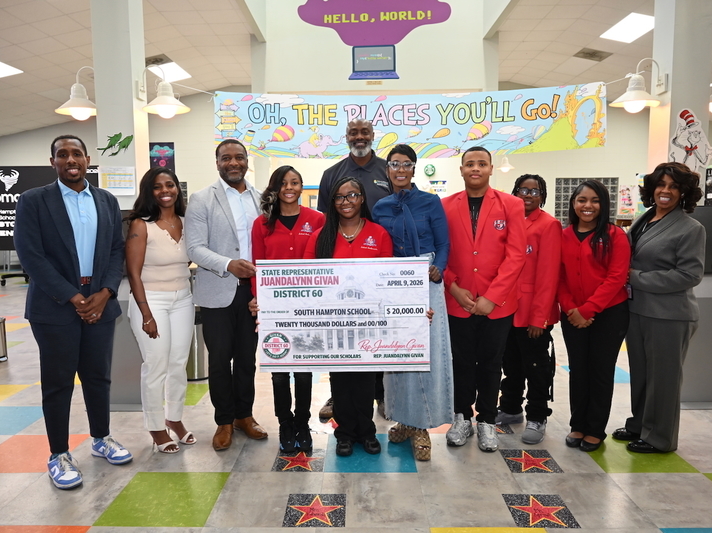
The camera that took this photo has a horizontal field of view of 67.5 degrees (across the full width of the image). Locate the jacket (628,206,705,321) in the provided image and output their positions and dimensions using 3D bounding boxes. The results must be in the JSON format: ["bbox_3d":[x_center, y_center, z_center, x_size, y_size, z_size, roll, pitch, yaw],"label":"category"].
[{"bbox_3d":[1.748,-0.012,3.055,0.340,0.650,0.430,-3,6,-30],"label":"jacket"}]

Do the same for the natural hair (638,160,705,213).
[{"bbox_3d":[1.735,-0.444,2.942,0.300,0.290,0.270,3,6,30],"label":"natural hair"}]

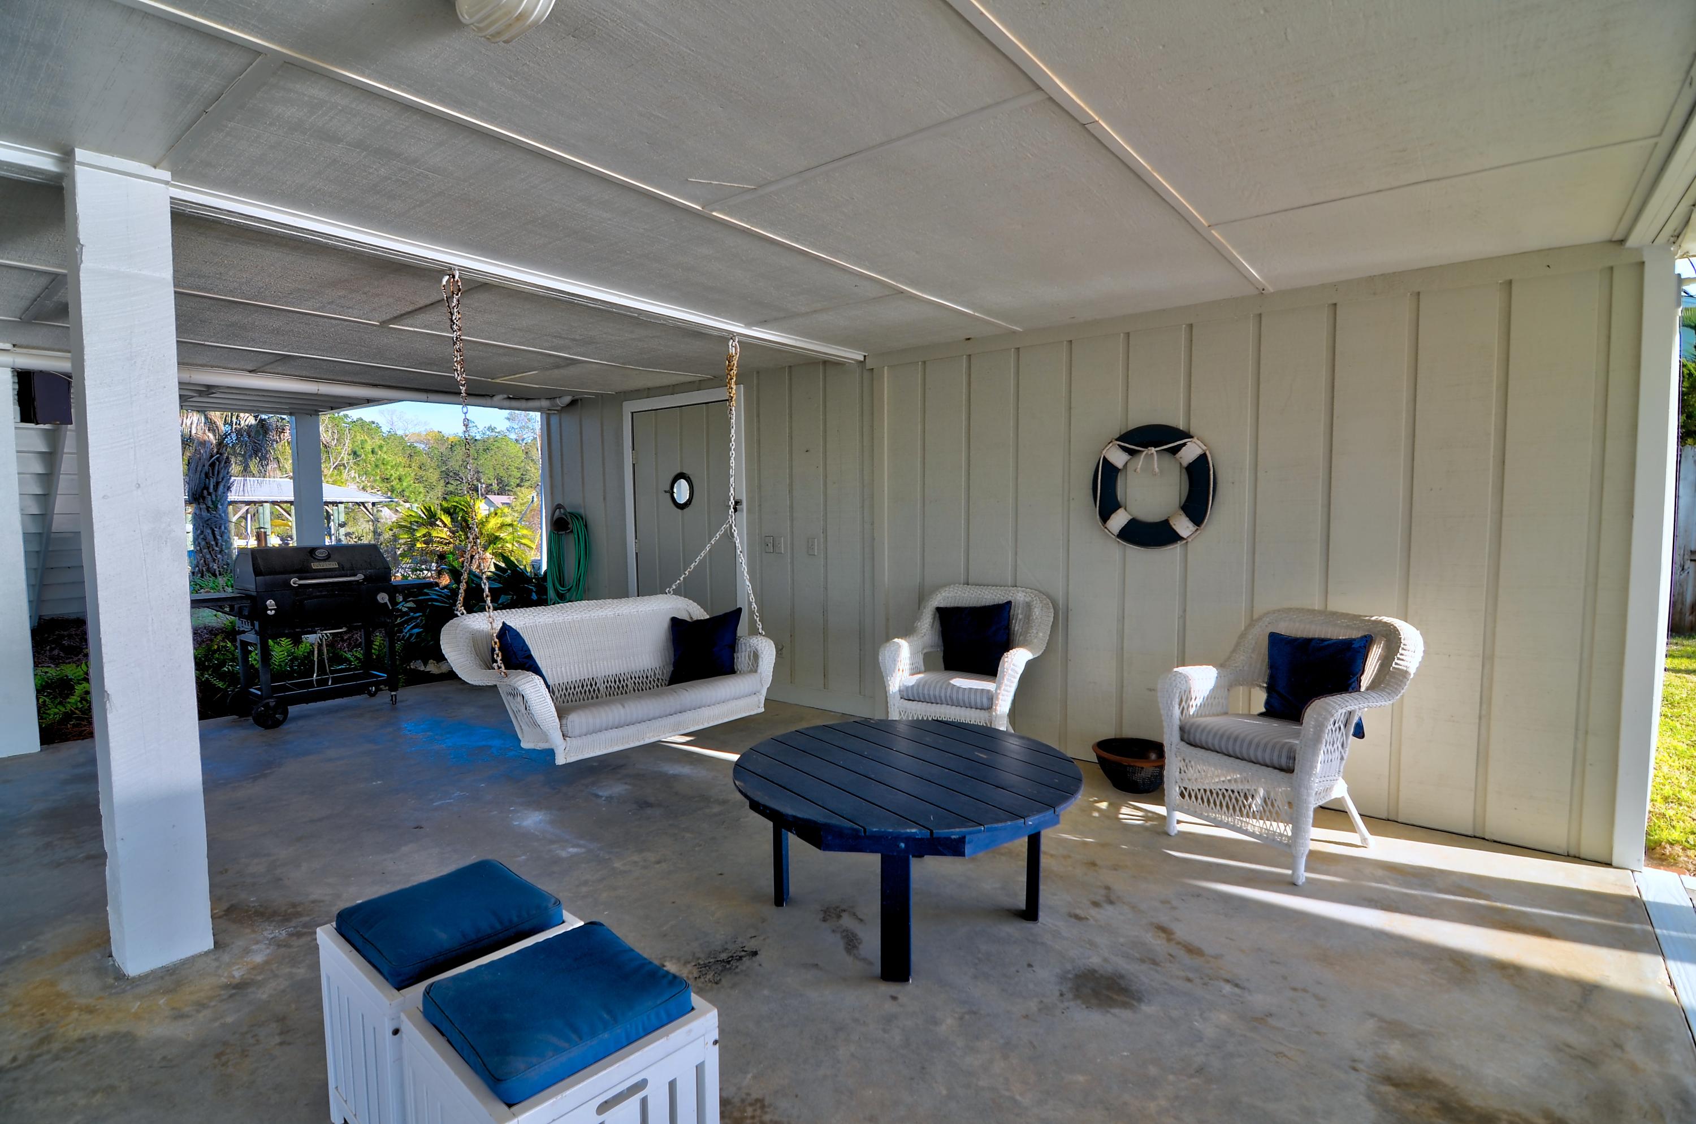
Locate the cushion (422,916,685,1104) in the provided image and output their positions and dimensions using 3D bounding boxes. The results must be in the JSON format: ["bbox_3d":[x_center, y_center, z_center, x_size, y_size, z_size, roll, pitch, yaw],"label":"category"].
[{"bbox_3d":[-0.542,0.803,1.401,0.361,0.064,0.341,3,5,41],"label":"cushion"}]

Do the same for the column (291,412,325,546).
[{"bbox_3d":[-5.435,-0.245,7.636,0.193,2.433,0.193,3,5,41],"label":"column"}]

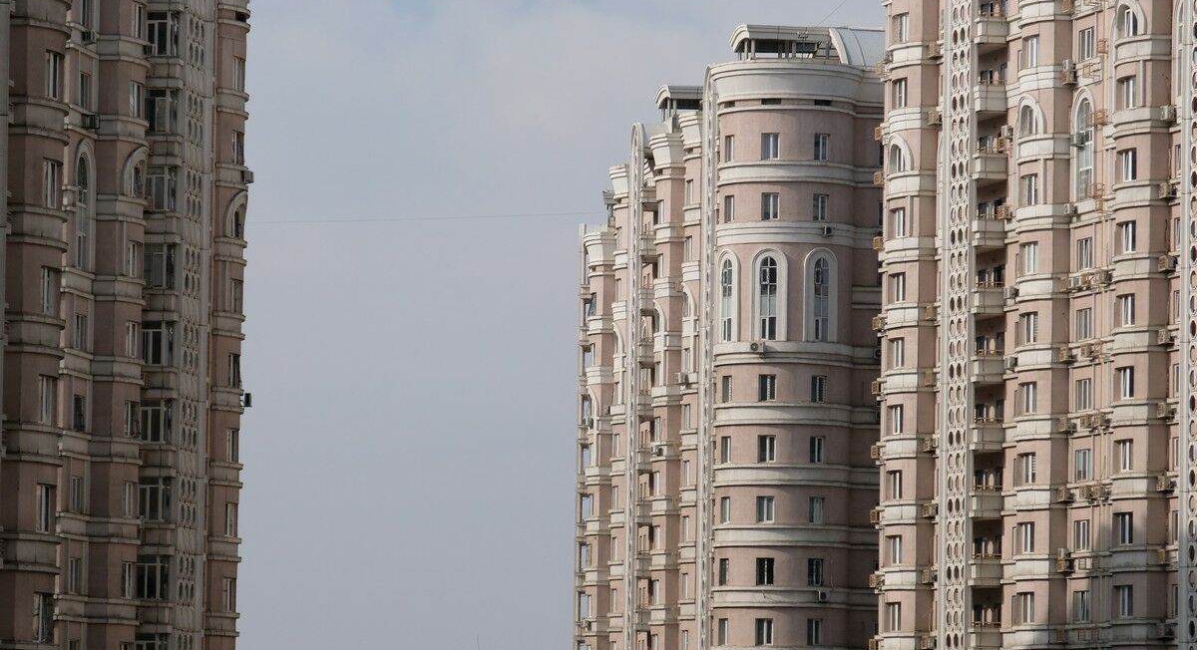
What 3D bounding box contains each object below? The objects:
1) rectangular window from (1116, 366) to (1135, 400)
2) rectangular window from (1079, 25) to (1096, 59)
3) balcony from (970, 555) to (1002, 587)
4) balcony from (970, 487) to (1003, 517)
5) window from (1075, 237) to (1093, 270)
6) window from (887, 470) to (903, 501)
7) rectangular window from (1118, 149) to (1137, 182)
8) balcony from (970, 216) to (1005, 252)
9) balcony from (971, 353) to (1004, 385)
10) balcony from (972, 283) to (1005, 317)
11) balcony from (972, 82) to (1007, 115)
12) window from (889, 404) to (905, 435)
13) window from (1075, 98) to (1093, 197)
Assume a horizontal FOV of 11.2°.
[{"bbox_3d":[22.774,2.478,264.272,0.250,1.420,1.750,2,-4,-19],"label":"rectangular window"},{"bbox_3d":[21.934,-12.659,274.812,0.200,1.420,1.800,2,-4,-16],"label":"rectangular window"},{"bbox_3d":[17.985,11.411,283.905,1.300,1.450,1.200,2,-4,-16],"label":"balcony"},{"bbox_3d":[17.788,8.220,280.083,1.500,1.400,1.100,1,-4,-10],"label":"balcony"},{"bbox_3d":[21.343,-3.130,268.500,0.200,1.420,1.600,3,-4,-28],"label":"window"},{"bbox_3d":[14.189,7.728,293.483,0.250,1.420,1.750,2,-4,-19],"label":"window"},{"bbox_3d":[22.916,-6.933,264.926,0.250,1.420,1.750,2,-4,-19],"label":"rectangular window"},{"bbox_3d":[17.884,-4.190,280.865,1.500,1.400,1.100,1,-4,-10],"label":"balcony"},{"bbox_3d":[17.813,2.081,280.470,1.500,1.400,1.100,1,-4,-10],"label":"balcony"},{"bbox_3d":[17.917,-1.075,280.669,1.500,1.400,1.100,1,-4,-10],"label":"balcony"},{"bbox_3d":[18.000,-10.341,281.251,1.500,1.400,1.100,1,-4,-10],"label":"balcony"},{"bbox_3d":[13.920,4.407,286.000,0.220,1.420,1.350,3,-4,-28],"label":"window"},{"bbox_3d":[21.774,-7.899,274.483,0.250,4.300,2.000,2,-4,-16],"label":"window"}]

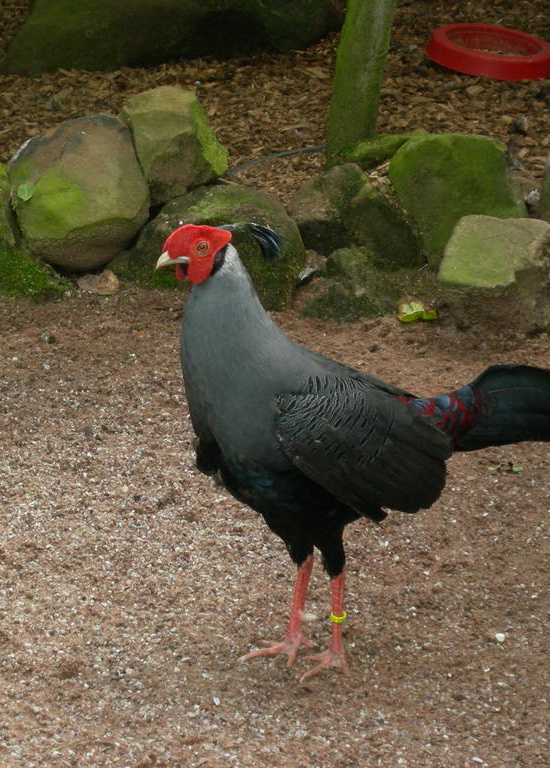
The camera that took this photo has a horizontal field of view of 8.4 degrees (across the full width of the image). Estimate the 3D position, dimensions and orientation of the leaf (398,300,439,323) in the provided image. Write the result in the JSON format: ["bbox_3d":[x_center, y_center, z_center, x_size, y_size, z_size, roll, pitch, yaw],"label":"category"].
[{"bbox_3d":[0.188,-0.097,4.913,0.050,0.022,0.040,0,20,0],"label":"leaf"}]

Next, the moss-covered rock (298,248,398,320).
[{"bbox_3d":[0.101,-0.139,4.962,0.128,0.080,0.130,0,20,0],"label":"moss-covered rock"}]

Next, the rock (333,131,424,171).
[{"bbox_3d":[0.150,-0.338,5.358,0.125,0.050,0.090,0,20,0],"label":"rock"}]

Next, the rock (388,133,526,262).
[{"bbox_3d":[0.251,-0.261,5.152,0.190,0.175,0.130,0,20,0],"label":"rock"}]

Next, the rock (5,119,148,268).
[{"bbox_3d":[-0.272,-0.271,5.159,0.192,0.200,0.170,0,20,0],"label":"rock"}]

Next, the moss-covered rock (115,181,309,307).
[{"bbox_3d":[-0.089,-0.194,5.016,0.250,0.140,0.190,0,20,0],"label":"moss-covered rock"}]

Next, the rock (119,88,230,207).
[{"bbox_3d":[-0.142,-0.341,5.250,0.145,0.150,0.140,0,20,0],"label":"rock"}]

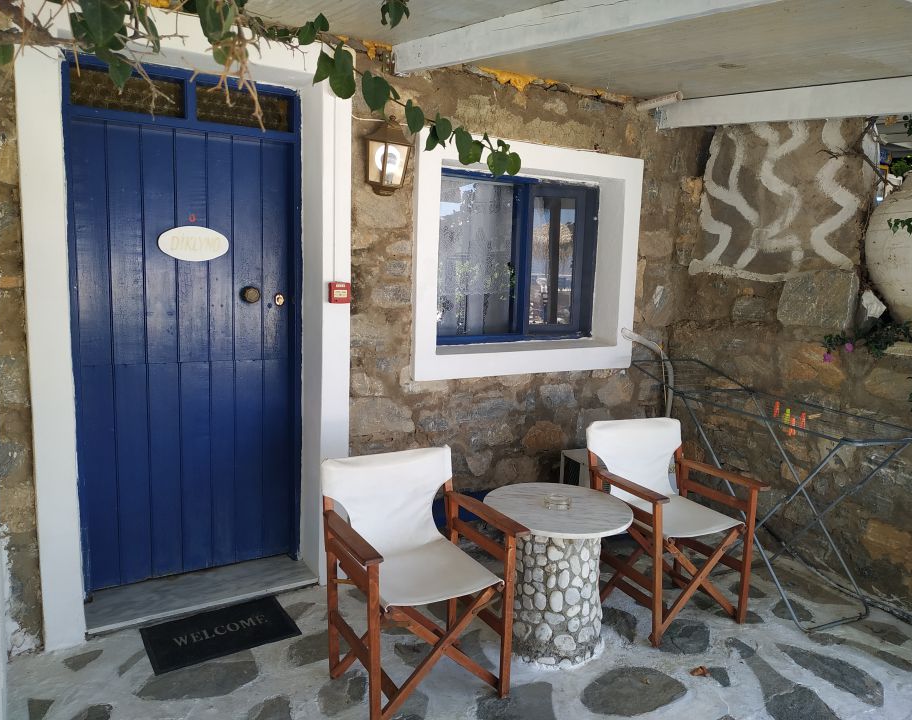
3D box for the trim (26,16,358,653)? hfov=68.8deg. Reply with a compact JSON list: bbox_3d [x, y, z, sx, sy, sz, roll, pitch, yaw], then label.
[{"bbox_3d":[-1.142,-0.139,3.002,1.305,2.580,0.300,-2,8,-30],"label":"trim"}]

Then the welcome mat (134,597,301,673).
[{"bbox_3d":[-1.016,1.172,2.884,0.585,0.012,0.390,-3,8,-33],"label":"welcome mat"}]

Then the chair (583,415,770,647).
[{"bbox_3d":[0.996,0.772,3.150,0.590,0.860,0.540,-2,7,-26],"label":"chair"}]

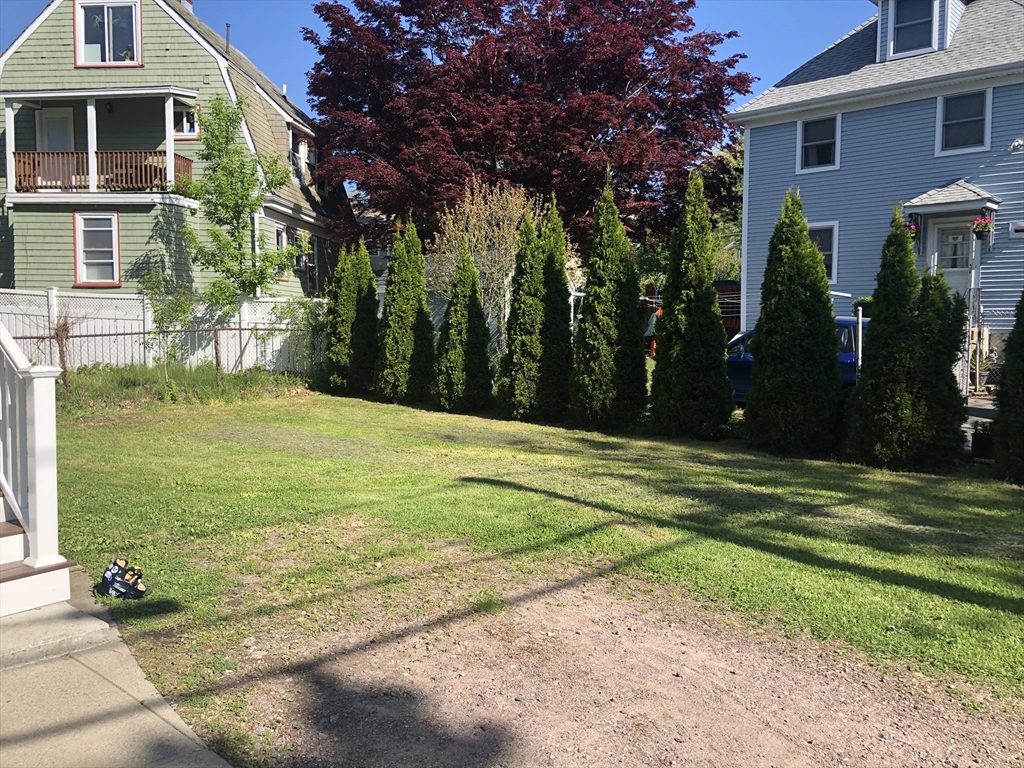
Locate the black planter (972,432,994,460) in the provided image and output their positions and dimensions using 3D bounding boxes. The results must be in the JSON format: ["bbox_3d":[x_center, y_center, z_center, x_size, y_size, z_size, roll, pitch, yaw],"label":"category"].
[{"bbox_3d":[5.417,0.712,9.424,0.280,0.270,0.280,2,5,30],"label":"black planter"}]

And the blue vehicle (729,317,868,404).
[{"bbox_3d":[4.698,-0.265,13.664,4.400,1.670,1.800,4,5,43],"label":"blue vehicle"}]

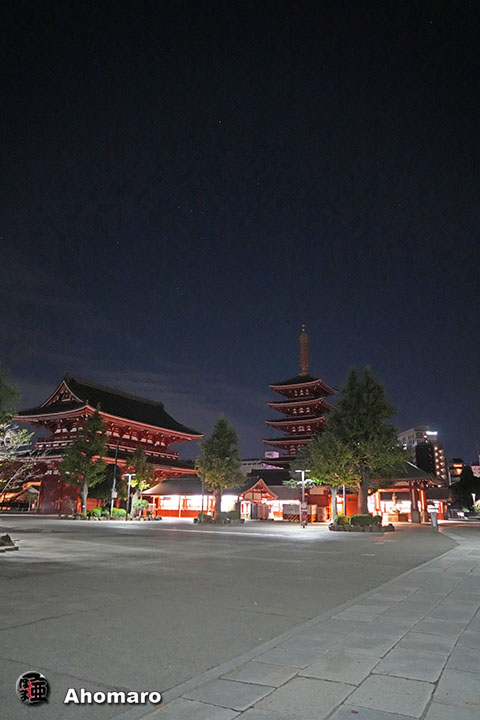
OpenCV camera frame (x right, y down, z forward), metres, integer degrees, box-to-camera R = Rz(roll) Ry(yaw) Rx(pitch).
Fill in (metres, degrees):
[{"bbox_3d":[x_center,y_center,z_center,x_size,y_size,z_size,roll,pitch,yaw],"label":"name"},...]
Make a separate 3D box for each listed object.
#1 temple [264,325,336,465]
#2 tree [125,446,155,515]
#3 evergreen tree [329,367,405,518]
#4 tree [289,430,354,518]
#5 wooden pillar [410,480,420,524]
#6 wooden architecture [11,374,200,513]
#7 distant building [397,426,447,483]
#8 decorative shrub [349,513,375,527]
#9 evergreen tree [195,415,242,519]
[{"bbox_3d":[18.204,15.193,133.733,17.000,53.300,17.000,-9,-19,28],"label":"temple"},{"bbox_3d":[-12.469,15.354,60.107,3.900,8.956,3.900,1,-17,0],"label":"tree"},{"bbox_3d":[9.789,6.736,38.244,6.000,12.978,6.000,1,-17,0],"label":"evergreen tree"},{"bbox_3d":[6.615,9.582,38.403,5.100,7.569,5.000,1,-17,0],"label":"tree"},{"bbox_3d":[18.296,14.889,50.408,0.750,4.242,0.750,-9,-19,28],"label":"wooden pillar"},{"bbox_3d":[-22.854,16.633,87.906,17.200,22.700,31.000,-9,-19,28],"label":"wooden architecture"},{"bbox_3d":[99.550,59.402,256.800,15.000,43.025,26.000,0,-17,3],"label":"distant building"},{"bbox_3d":[9.035,11.995,35.678,2.000,1.100,1.600,1,-17,0],"label":"decorative shrub"},{"bbox_3d":[-2.254,11.586,51.884,5.100,11.512,5.100,1,-17,0],"label":"evergreen tree"}]

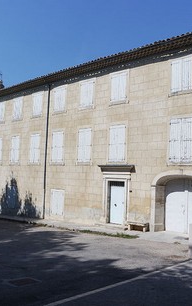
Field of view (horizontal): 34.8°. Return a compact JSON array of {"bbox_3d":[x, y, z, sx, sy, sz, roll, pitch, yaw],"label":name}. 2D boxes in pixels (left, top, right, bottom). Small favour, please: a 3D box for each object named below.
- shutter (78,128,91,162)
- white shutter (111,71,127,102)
[{"bbox_3d":[-0.596,-0.398,17.653,1.037,1.963,0.180,-2,-5,42],"label":"shutter"},{"bbox_3d":[1.216,-3.474,16.270,1.037,1.375,0.120,-2,-5,42],"label":"white shutter"}]

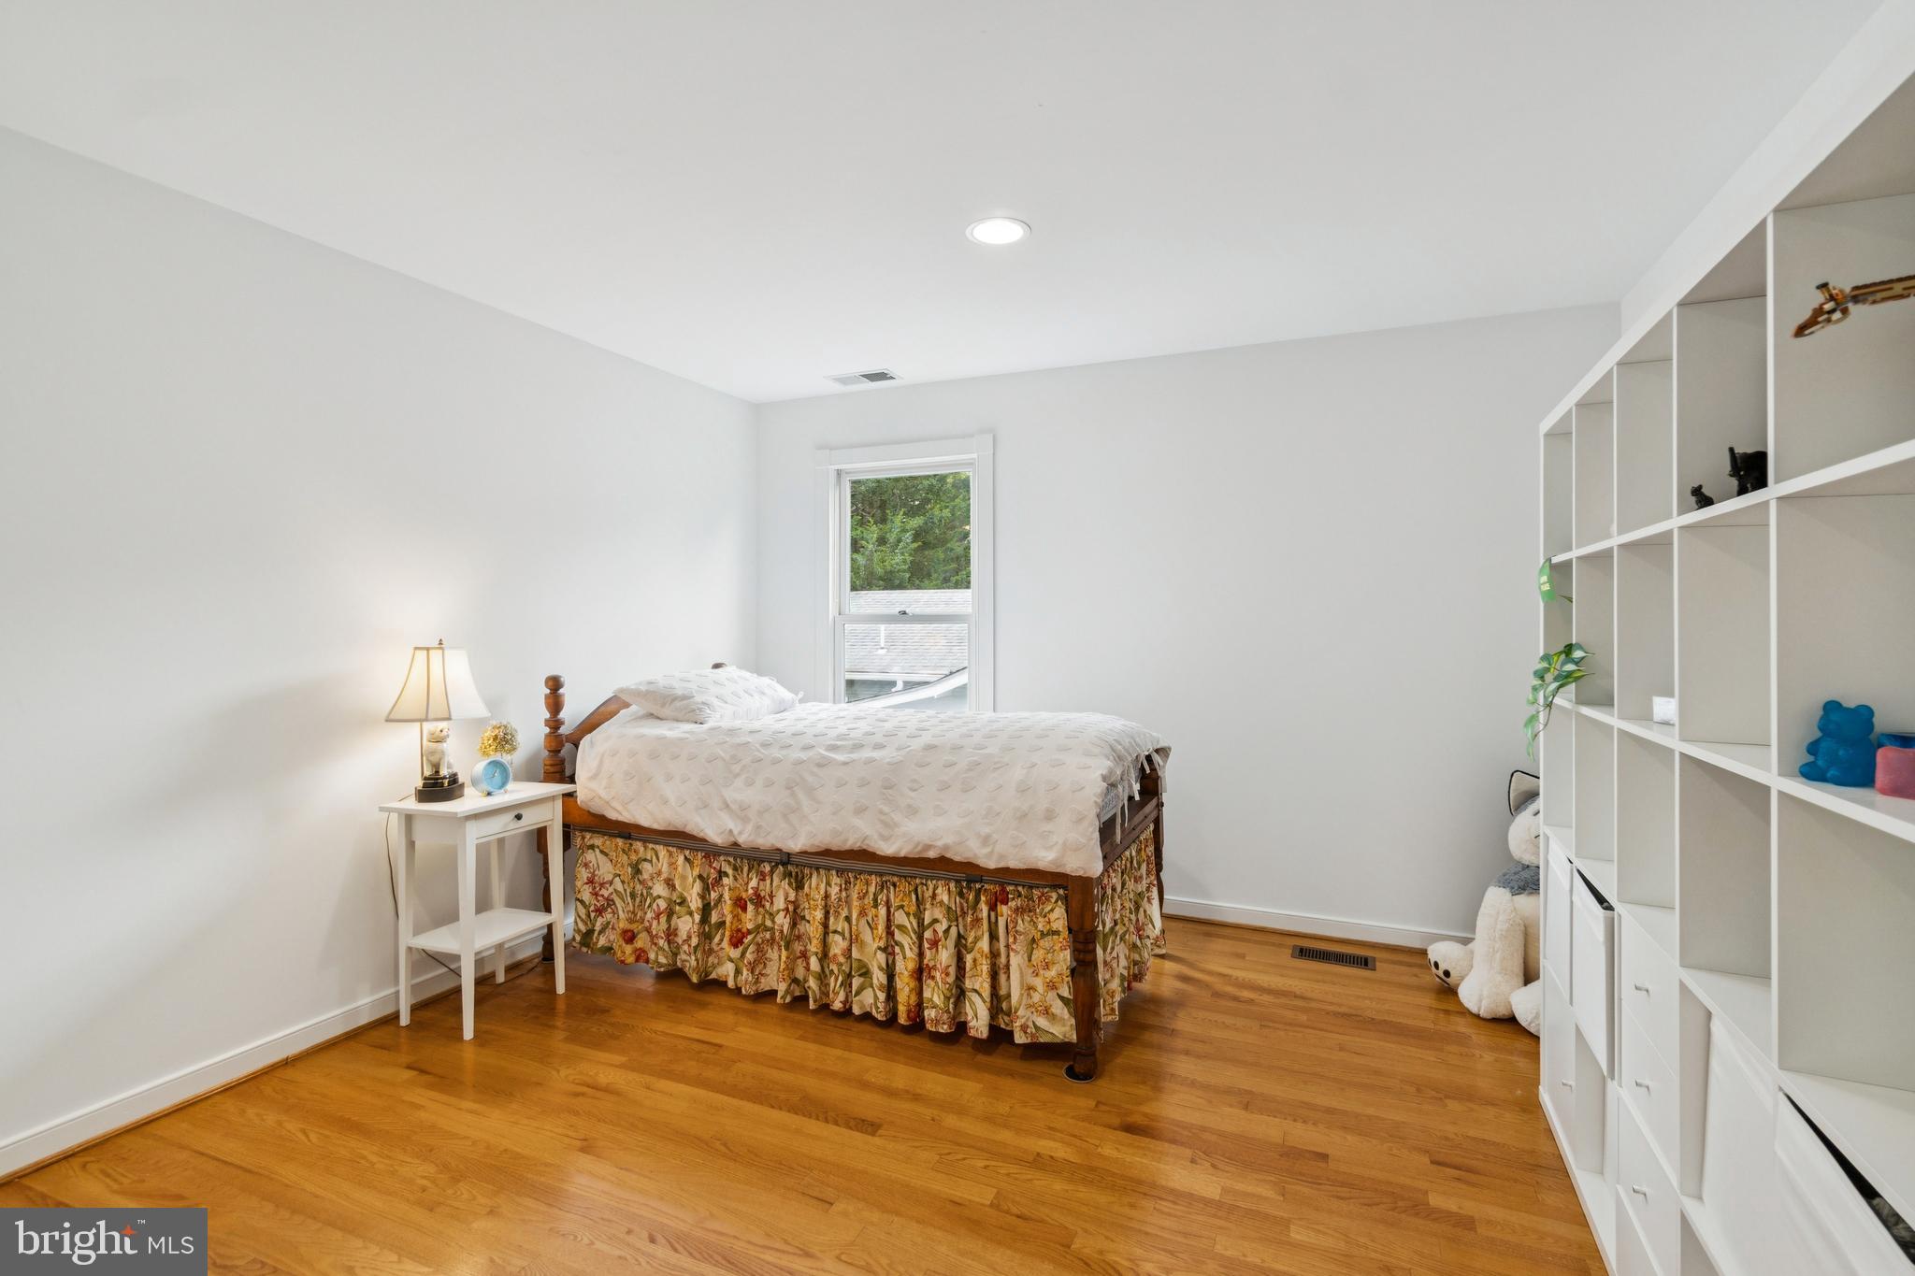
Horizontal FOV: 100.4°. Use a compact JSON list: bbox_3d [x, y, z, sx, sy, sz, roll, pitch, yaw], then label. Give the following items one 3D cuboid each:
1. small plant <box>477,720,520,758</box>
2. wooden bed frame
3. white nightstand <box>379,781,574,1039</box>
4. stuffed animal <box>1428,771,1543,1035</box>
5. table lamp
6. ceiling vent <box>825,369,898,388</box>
[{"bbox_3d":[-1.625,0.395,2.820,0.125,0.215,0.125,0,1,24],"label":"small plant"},{"bbox_3d":[-0.408,0.678,3.045,2.140,1.080,0.990,0,1,24],"label":"wooden bed frame"},{"bbox_3d":[-1.566,0.880,2.652,0.340,0.700,0.450,0,1,24],"label":"white nightstand"},{"bbox_3d":[1.950,0.860,2.720,0.540,0.710,0.580,-1,1,-41],"label":"stuffed animal"},{"bbox_3d":[-1.695,0.268,2.610,0.220,0.520,0.210,0,1,0],"label":"table lamp"},{"bbox_3d":[-0.447,-1.237,3.820,0.340,0.020,0.185,0,1,24],"label":"ceiling vent"}]

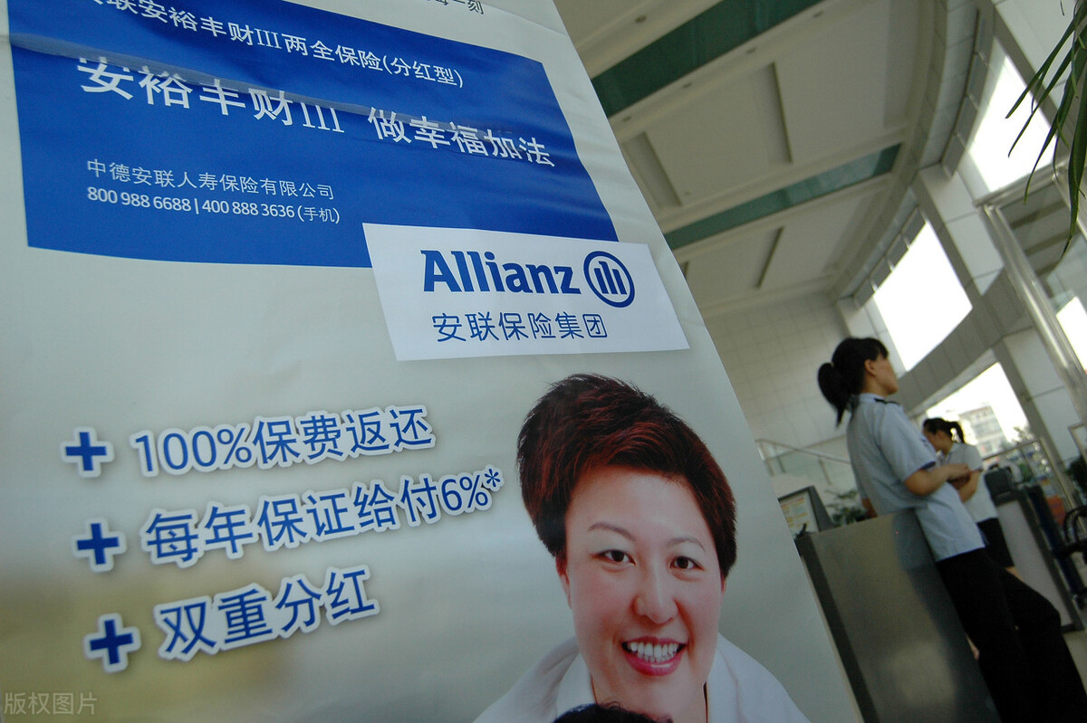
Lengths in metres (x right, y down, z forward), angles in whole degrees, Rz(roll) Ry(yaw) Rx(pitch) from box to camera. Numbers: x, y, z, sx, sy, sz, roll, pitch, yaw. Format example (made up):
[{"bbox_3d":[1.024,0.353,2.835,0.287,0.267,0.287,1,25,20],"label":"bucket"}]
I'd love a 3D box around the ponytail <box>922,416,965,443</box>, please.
[{"bbox_3d":[2.621,0.460,5.320,0.225,0.225,0.180,-24,-23,22],"label":"ponytail"}]

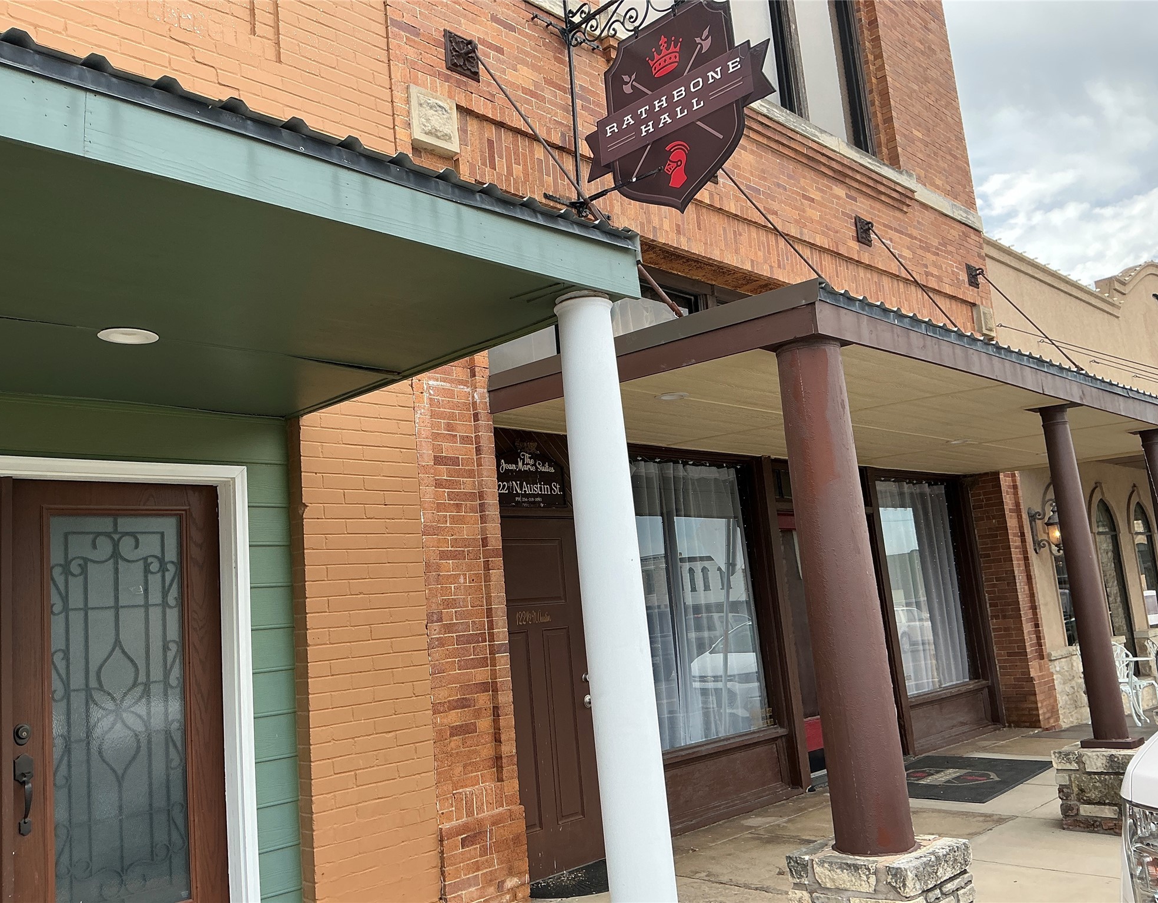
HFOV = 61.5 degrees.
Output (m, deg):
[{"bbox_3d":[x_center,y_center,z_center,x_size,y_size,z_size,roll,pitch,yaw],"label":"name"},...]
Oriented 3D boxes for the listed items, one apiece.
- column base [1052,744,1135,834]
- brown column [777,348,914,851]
[{"bbox_3d":[3.187,1.971,5.744,0.540,0.460,0.540,4,-13,-45],"label":"column base"},{"bbox_3d":[1.064,0.545,3.951,0.290,2.030,0.290,4,-13,-45],"label":"brown column"}]

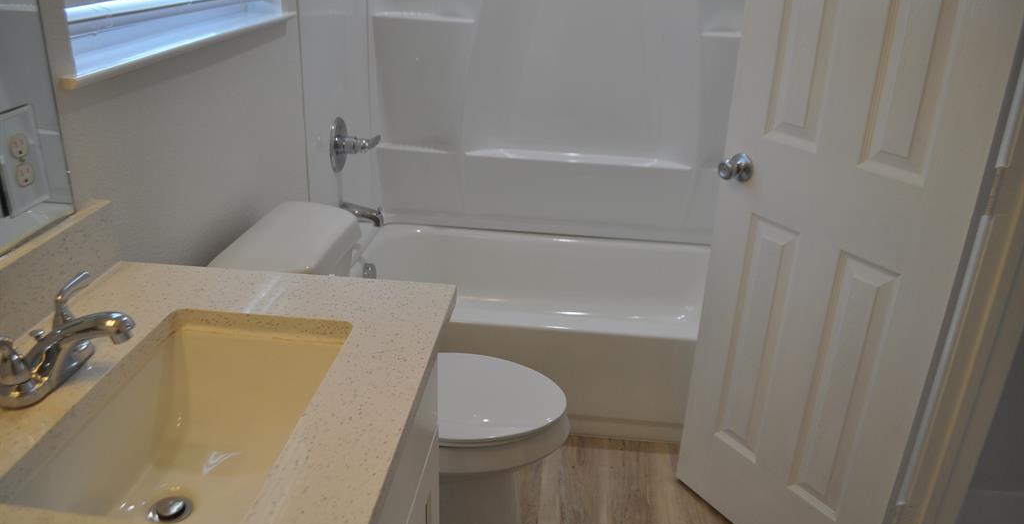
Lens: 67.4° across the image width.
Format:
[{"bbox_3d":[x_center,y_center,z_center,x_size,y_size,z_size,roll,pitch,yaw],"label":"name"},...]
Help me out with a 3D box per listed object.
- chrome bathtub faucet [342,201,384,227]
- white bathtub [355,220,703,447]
[{"bbox_3d":[-0.495,-0.160,2.535,0.140,0.071,0.054,4,24,4],"label":"chrome bathtub faucet"},{"bbox_3d":[0.174,0.210,2.638,1.524,0.360,0.767,4,24,4],"label":"white bathtub"}]

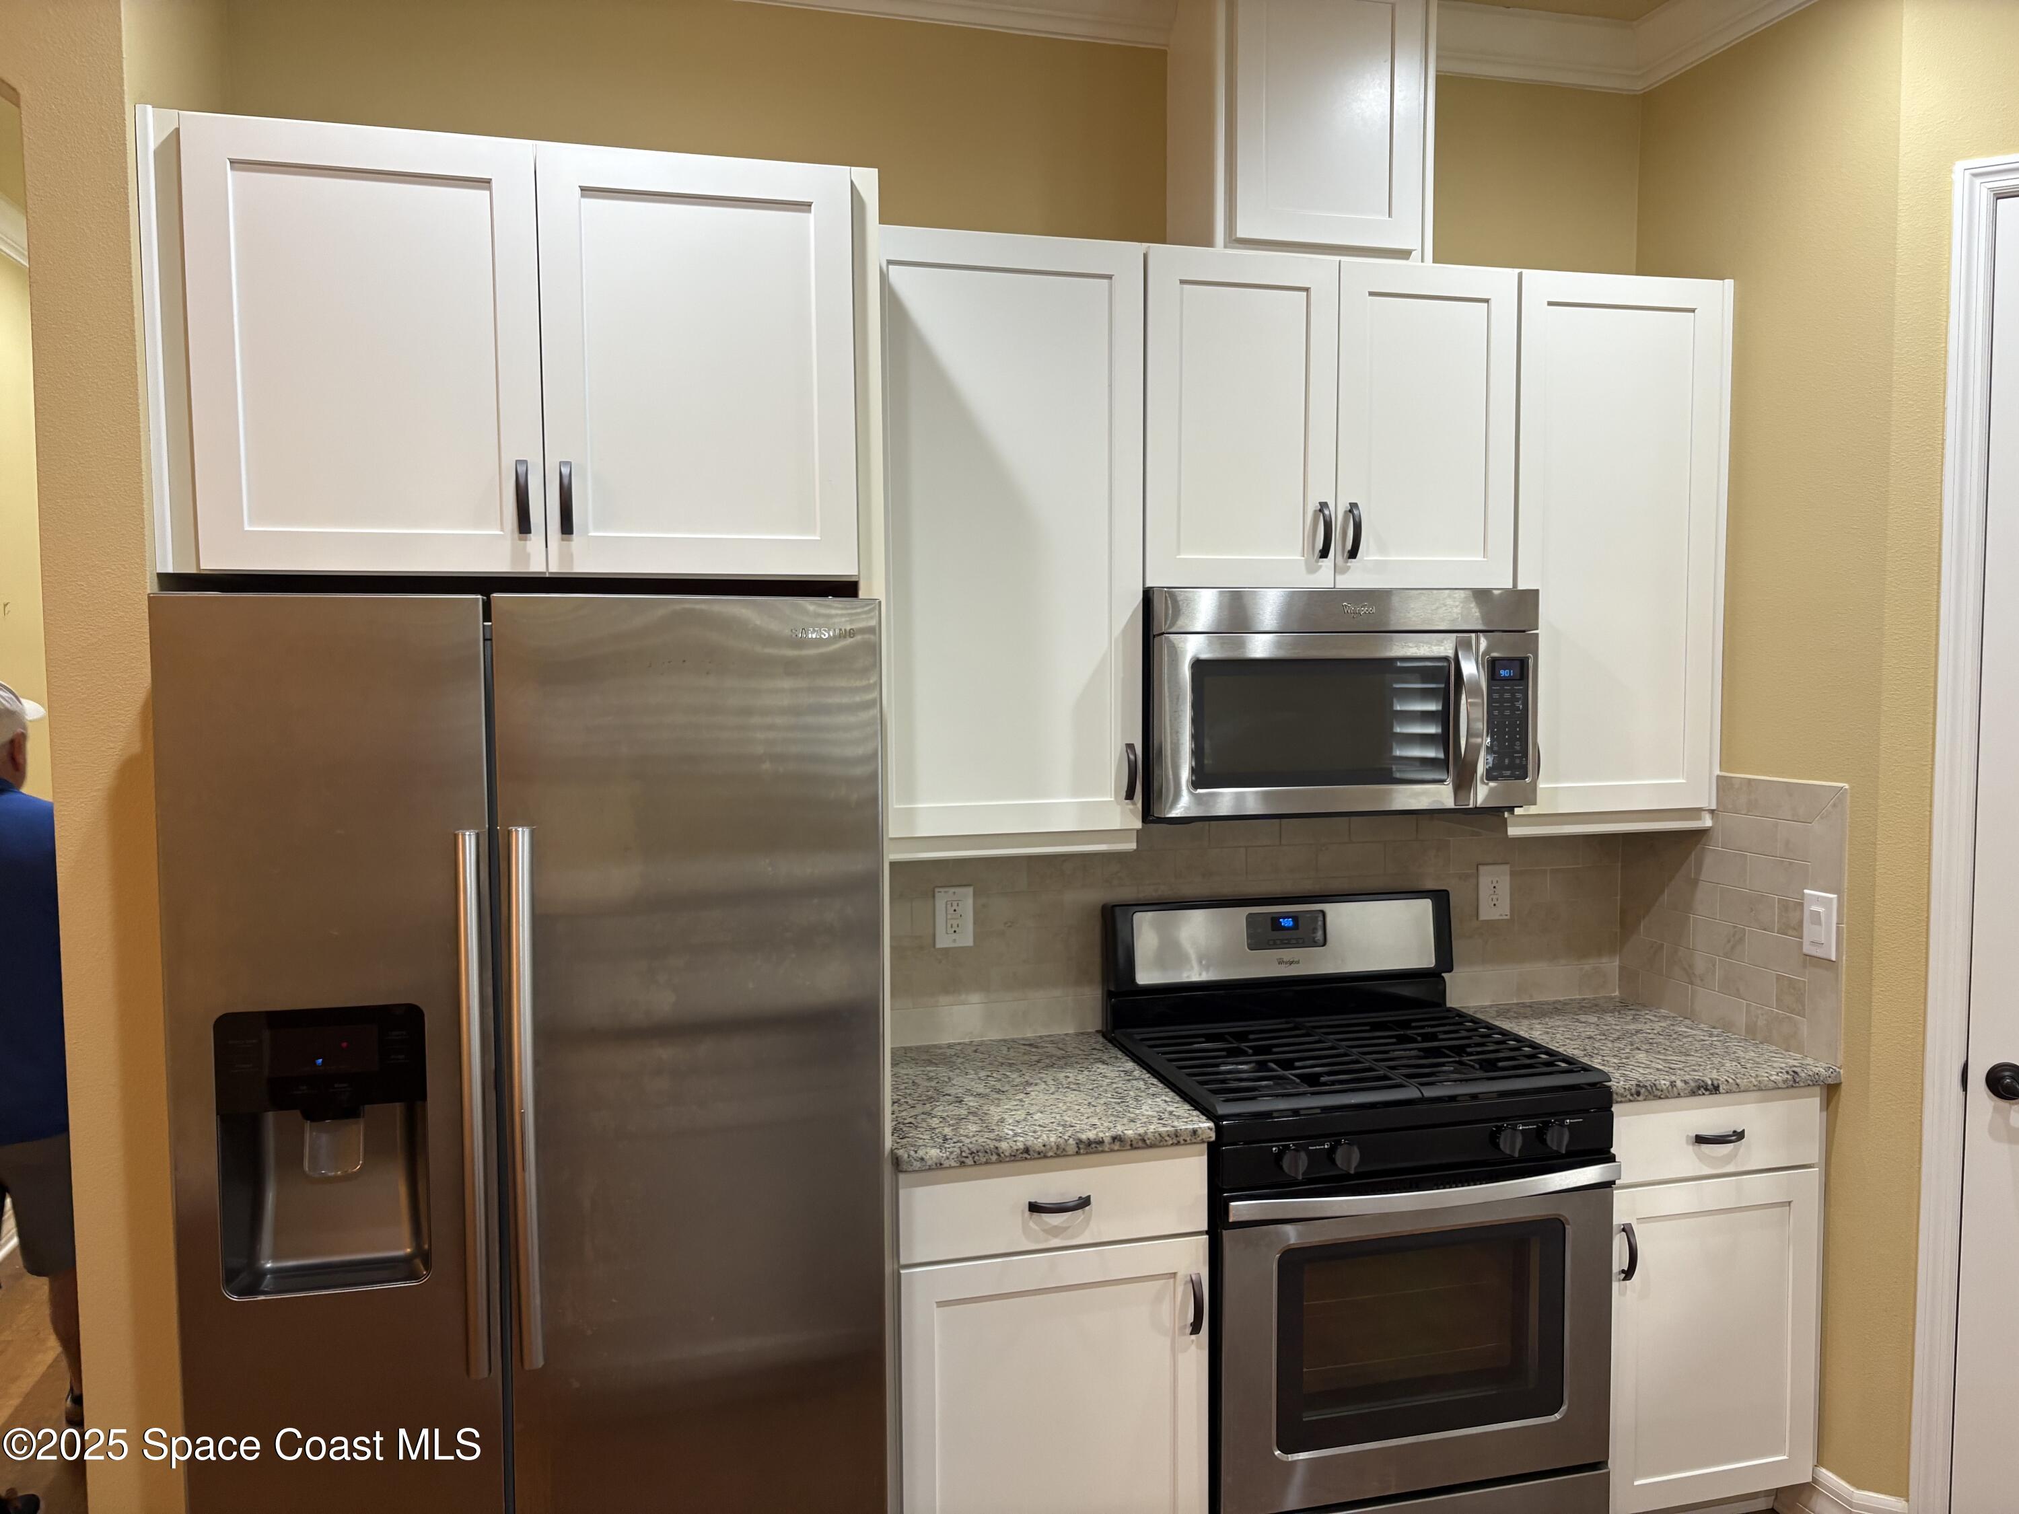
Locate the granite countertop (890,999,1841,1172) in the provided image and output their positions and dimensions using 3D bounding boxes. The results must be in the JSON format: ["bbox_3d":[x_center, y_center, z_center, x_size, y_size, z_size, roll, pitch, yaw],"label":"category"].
[{"bbox_3d":[0.599,0.596,2.890,1.783,0.032,0.644,-1,4,-15],"label":"granite countertop"}]

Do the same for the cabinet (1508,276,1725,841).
[{"bbox_3d":[1.176,-0.404,3.142,0.493,1.091,0.326,-1,4,-15],"label":"cabinet"}]

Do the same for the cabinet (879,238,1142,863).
[{"bbox_3d":[-0.054,-0.374,2.816,0.527,1.088,0.328,-1,4,-15],"label":"cabinet"}]

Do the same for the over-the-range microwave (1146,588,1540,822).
[{"bbox_3d":[0.579,-0.113,2.950,0.761,0.413,0.428,-1,4,-15],"label":"over-the-range microwave"}]

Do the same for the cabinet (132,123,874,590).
[{"bbox_3d":[-0.749,-0.583,2.448,0.972,0.615,0.656,-1,4,-15],"label":"cabinet"}]

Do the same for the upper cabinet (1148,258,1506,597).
[{"bbox_3d":[0.569,-0.628,2.964,0.762,0.610,0.330,-1,4,-15],"label":"upper cabinet"}]

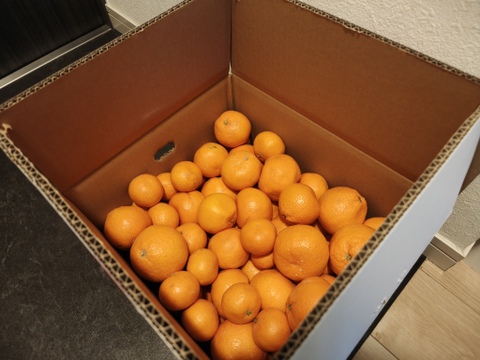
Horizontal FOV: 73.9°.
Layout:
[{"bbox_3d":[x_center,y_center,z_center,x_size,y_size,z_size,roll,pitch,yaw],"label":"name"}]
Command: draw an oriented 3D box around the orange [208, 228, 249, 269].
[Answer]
[{"bbox_3d":[-0.017,0.107,0.496,0.063,0.063,0.063,0,58,3],"label":"orange"}]

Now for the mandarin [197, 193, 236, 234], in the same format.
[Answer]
[{"bbox_3d":[-0.033,0.051,0.478,0.060,0.057,0.060,-4,57,0],"label":"mandarin"}]

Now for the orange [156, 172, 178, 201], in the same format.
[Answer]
[{"bbox_3d":[-0.131,0.012,0.563,0.047,0.047,0.047,0,58,3],"label":"orange"}]

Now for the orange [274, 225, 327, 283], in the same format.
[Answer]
[{"bbox_3d":[0.086,0.102,0.449,0.078,0.073,0.078,0,58,3],"label":"orange"}]

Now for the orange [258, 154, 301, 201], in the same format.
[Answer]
[{"bbox_3d":[0.065,-0.004,0.516,0.071,0.068,0.071,-1,58,2],"label":"orange"}]

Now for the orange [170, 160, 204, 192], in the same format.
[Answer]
[{"bbox_3d":[-0.087,-0.005,0.523,0.051,0.049,0.051,-1,58,2],"label":"orange"}]

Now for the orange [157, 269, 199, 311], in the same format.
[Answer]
[{"bbox_3d":[-0.080,0.147,0.423,0.051,0.049,0.051,-4,57,0],"label":"orange"}]

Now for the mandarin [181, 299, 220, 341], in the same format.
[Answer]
[{"bbox_3d":[-0.050,0.176,0.400,0.046,0.044,0.046,-1,58,2],"label":"mandarin"}]

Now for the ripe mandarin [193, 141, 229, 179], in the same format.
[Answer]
[{"bbox_3d":[-0.050,-0.035,0.569,0.062,0.060,0.062,-4,57,0],"label":"ripe mandarin"}]

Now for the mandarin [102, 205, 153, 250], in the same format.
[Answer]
[{"bbox_3d":[-0.172,0.074,0.493,0.068,0.068,0.068,0,58,3],"label":"mandarin"}]

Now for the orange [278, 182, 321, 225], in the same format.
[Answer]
[{"bbox_3d":[0.090,0.036,0.480,0.061,0.059,0.061,-4,57,0],"label":"orange"}]

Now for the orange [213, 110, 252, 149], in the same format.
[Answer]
[{"bbox_3d":[-0.012,-0.091,0.572,0.065,0.062,0.065,-1,58,2],"label":"orange"}]

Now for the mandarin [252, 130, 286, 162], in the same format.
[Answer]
[{"bbox_3d":[0.051,-0.057,0.550,0.054,0.051,0.054,-4,57,0],"label":"mandarin"}]

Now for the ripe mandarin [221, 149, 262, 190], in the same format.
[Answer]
[{"bbox_3d":[0.004,-0.016,0.542,0.069,0.066,0.069,-4,57,0],"label":"ripe mandarin"}]

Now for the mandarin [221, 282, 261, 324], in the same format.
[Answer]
[{"bbox_3d":[0.003,0.155,0.403,0.049,0.047,0.049,-1,58,2],"label":"mandarin"}]

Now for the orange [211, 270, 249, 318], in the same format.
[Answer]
[{"bbox_3d":[-0.009,0.158,0.449,0.060,0.058,0.060,-1,58,2],"label":"orange"}]

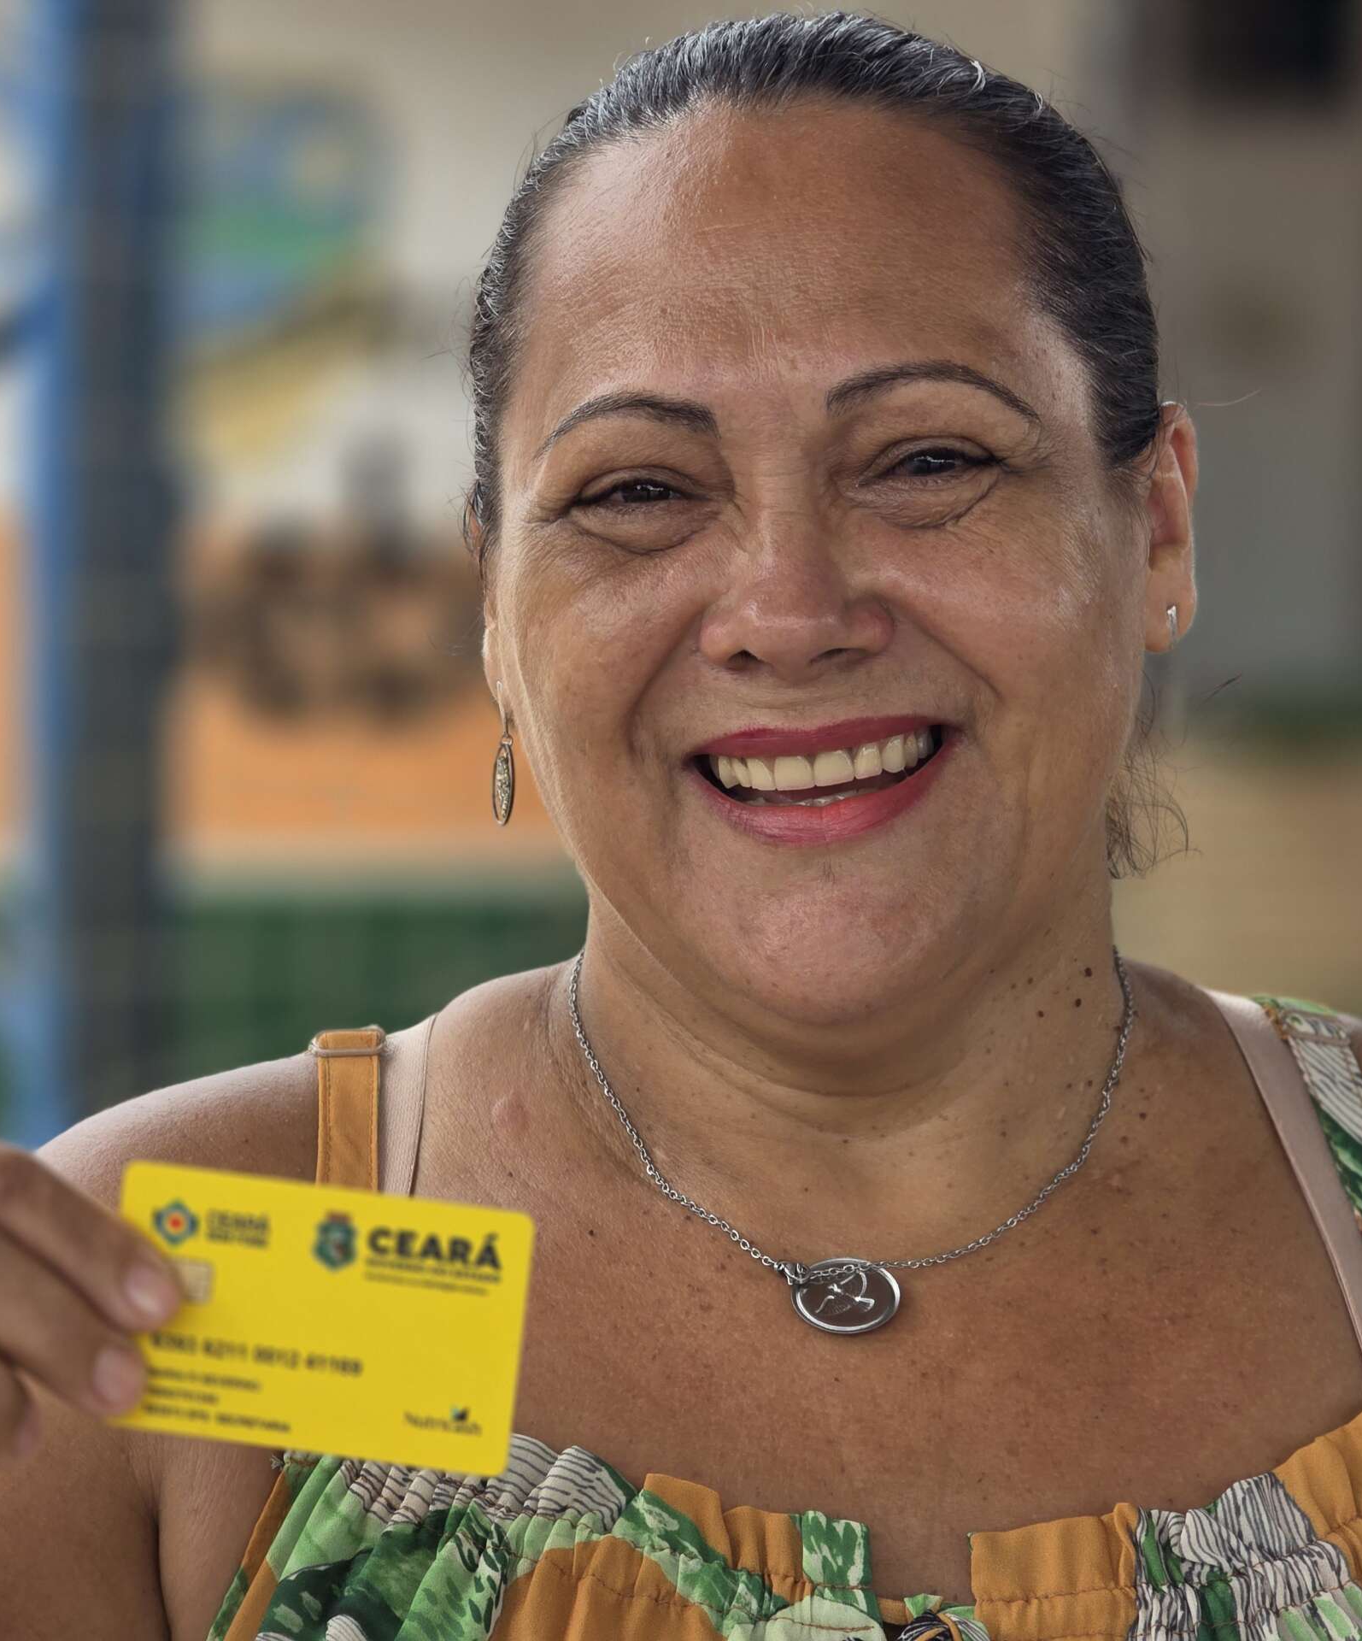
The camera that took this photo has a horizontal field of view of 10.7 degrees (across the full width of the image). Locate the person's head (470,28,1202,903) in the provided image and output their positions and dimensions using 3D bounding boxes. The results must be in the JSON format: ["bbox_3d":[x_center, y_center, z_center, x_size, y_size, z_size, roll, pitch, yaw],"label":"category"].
[{"bbox_3d":[0.033,-0.074,1.680,0.168,0.226,0.212,-5,-1,4],"label":"person's head"}]

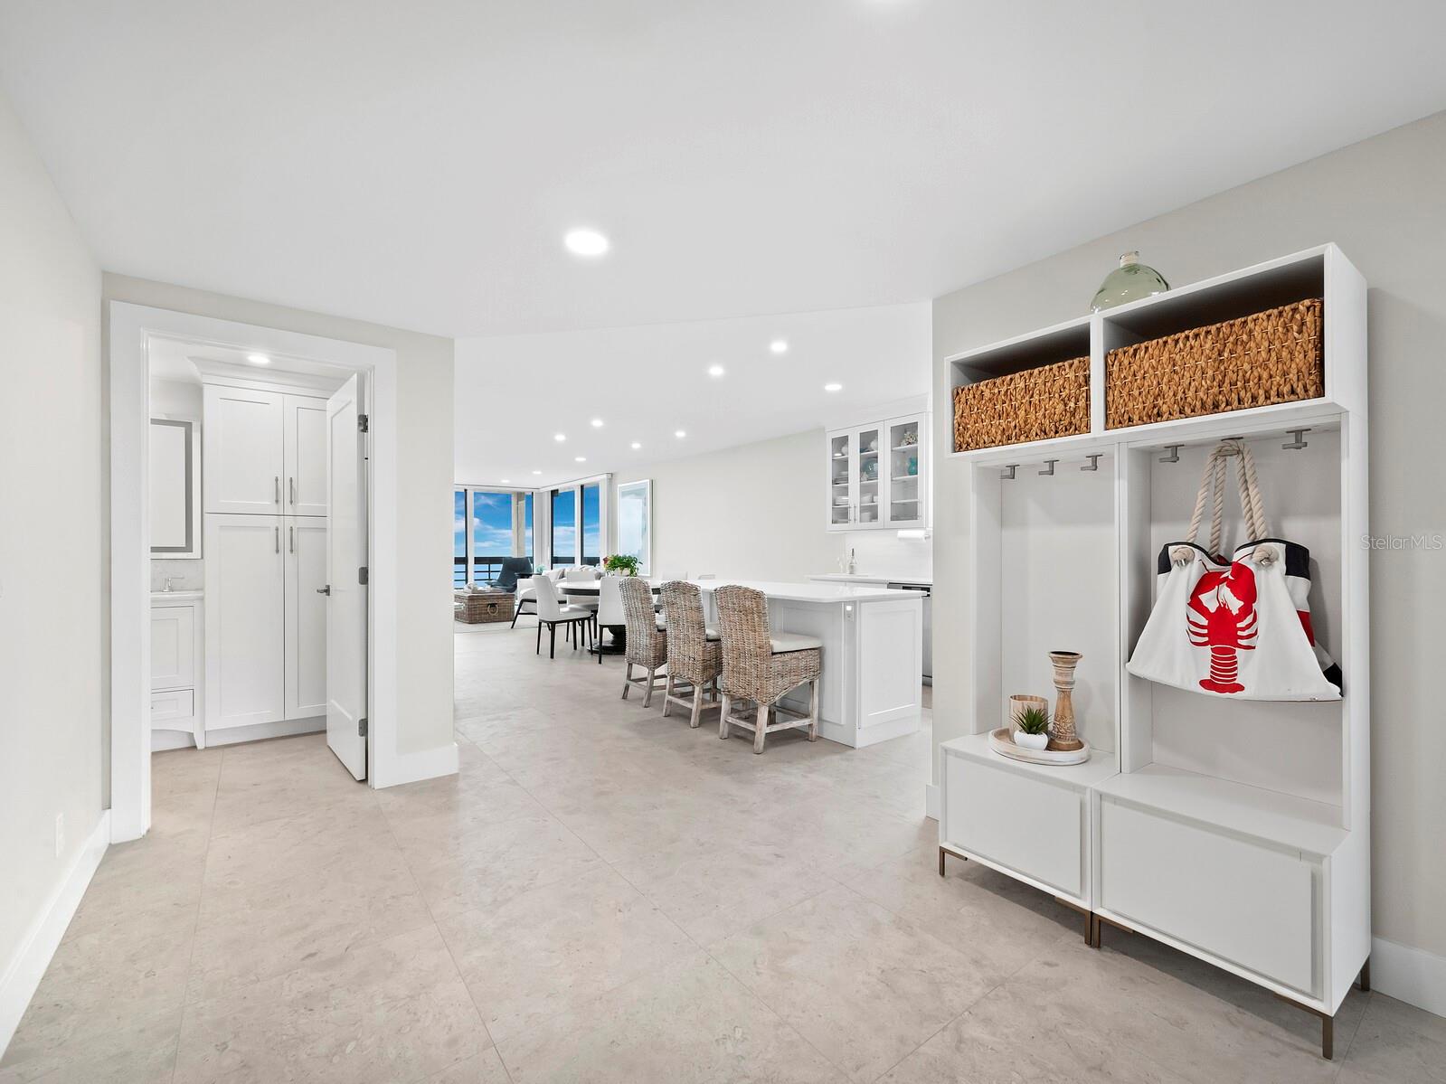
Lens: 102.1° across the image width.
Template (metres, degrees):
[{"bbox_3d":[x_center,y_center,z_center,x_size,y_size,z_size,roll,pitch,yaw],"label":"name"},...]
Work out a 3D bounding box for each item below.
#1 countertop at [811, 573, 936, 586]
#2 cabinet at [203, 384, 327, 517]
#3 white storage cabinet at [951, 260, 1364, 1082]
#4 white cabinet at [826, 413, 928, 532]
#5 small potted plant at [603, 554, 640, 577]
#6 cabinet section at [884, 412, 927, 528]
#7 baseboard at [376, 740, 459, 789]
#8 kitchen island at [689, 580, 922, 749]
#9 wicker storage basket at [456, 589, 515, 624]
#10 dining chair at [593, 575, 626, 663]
[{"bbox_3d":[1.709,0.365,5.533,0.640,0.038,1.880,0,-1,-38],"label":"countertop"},{"bbox_3d":[-2.976,-0.548,3.952,0.765,0.780,0.520,0,-1,-38],"label":"cabinet"},{"bbox_3d":[1.274,0.262,1.887,0.380,1.915,1.010,0,-1,-38],"label":"white storage cabinet"},{"bbox_3d":[1.617,-0.652,5.910,0.330,1.065,1.225,0,-1,-38],"label":"white cabinet"},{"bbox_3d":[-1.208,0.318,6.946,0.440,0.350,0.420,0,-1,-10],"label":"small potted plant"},{"bbox_3d":[1.806,-0.637,5.483,0.340,1.025,0.453,0,-1,-37],"label":"cabinet section"},{"bbox_3d":[-1.575,1.163,3.016,0.375,0.150,0.020,0,-1,-38],"label":"baseboard"},{"bbox_3d":[0.413,0.792,4.314,1.000,0.915,1.780,0,-1,-38],"label":"kitchen island"},{"bbox_3d":[-4.140,1.110,10.044,0.720,0.430,1.050,0,-1,-38],"label":"wicker storage basket"},{"bbox_3d":[-1.114,0.826,6.370,0.480,0.900,0.570,0,-1,-3],"label":"dining chair"}]

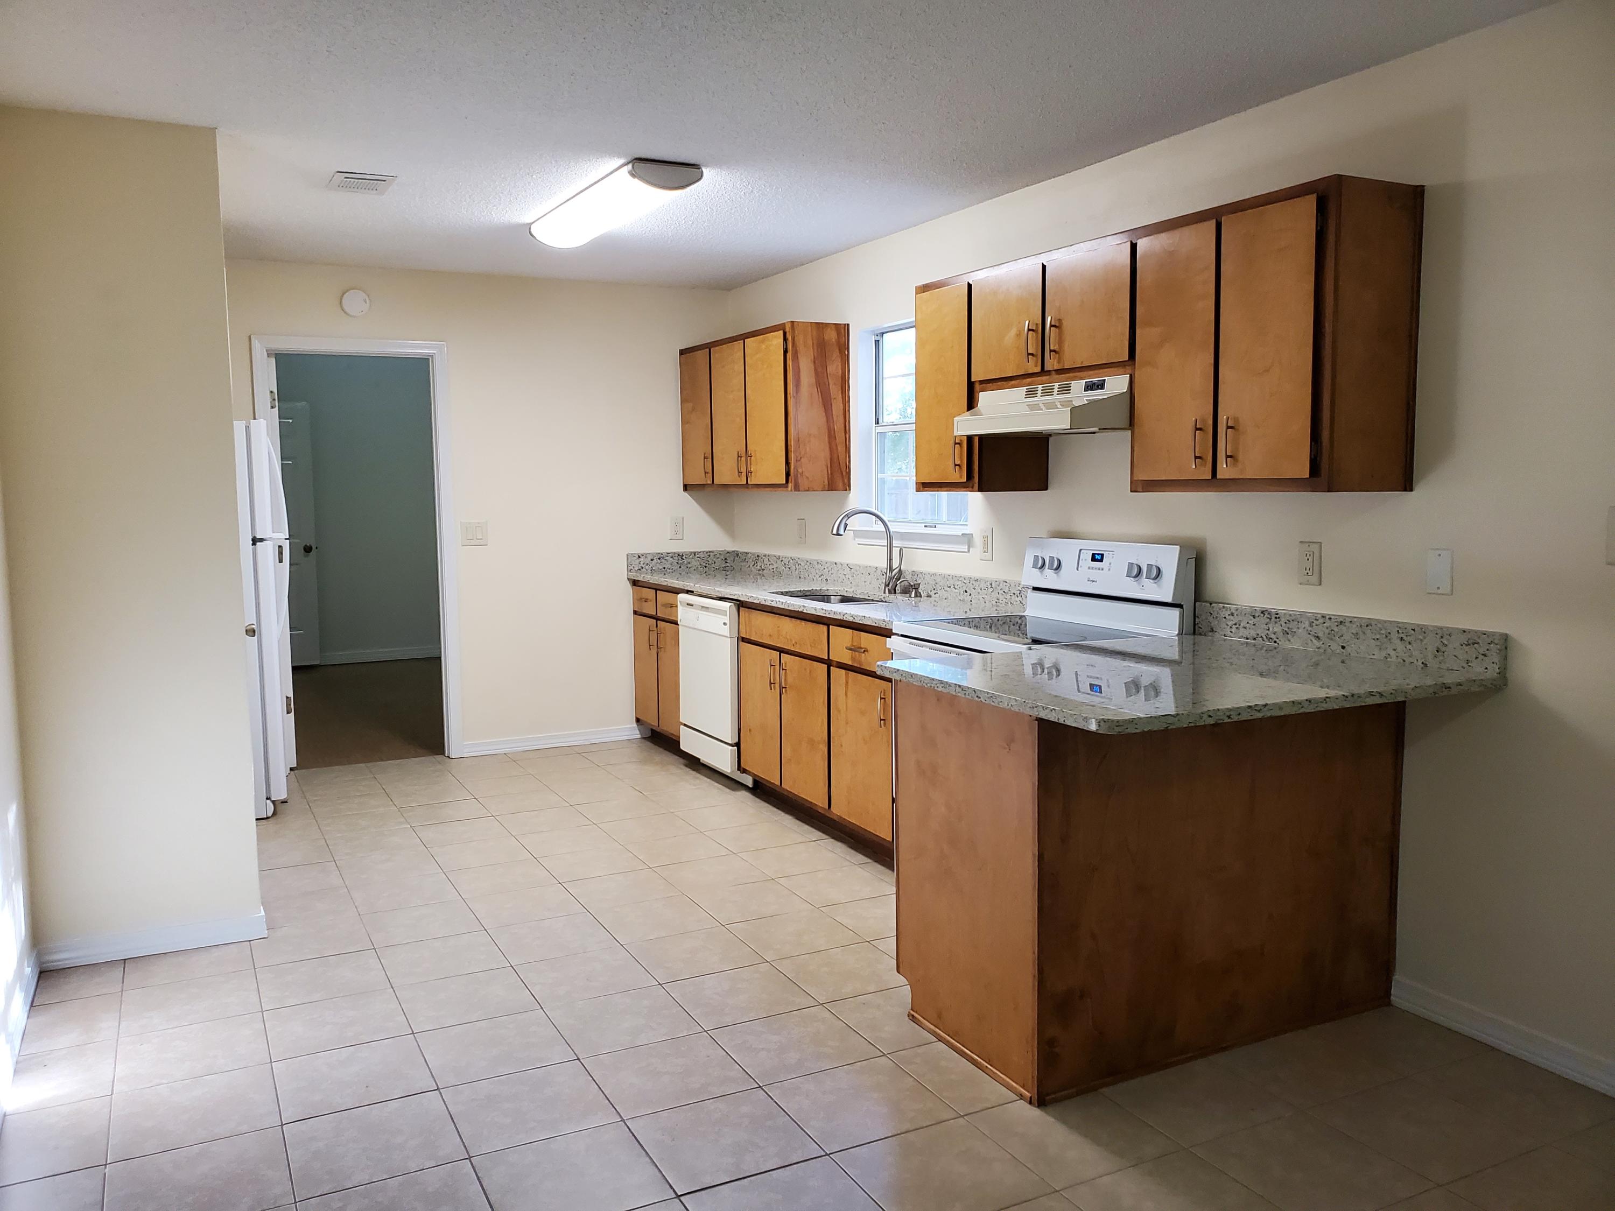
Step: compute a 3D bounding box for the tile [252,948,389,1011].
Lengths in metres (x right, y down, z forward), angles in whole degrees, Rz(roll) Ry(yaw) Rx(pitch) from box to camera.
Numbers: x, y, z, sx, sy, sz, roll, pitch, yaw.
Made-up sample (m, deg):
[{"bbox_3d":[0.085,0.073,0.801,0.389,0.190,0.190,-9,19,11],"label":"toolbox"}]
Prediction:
[{"bbox_3d":[-1.377,1.063,3.447,0.330,0.012,0.330,-3,6,-27],"label":"tile"}]

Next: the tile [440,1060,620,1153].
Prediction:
[{"bbox_3d":[-0.628,1.134,2.740,0.331,0.010,0.331,-3,6,-27],"label":"tile"}]

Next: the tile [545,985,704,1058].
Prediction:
[{"bbox_3d":[-0.486,1.093,3.186,0.330,0.010,0.330,-3,6,-27],"label":"tile"}]

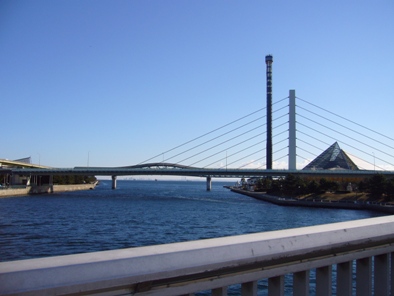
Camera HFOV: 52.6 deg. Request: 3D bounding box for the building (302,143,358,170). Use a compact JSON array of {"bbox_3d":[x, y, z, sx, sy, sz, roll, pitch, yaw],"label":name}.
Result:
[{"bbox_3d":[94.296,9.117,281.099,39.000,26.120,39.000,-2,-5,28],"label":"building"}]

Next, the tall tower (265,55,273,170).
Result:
[{"bbox_3d":[59.559,-24.181,329.558,6.000,108.280,6.000,0,-5,10],"label":"tall tower"}]

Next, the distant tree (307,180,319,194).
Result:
[{"bbox_3d":[34.798,11.906,120.177,3.610,4.200,3.610,-1,-5,16],"label":"distant tree"}]

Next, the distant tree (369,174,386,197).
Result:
[{"bbox_3d":[43.053,8.952,95.220,4.290,5.230,4.290,-1,-5,24],"label":"distant tree"}]

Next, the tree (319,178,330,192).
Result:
[{"bbox_3d":[41.613,12.294,130.196,3.910,4.650,3.910,-1,-5,18],"label":"tree"}]

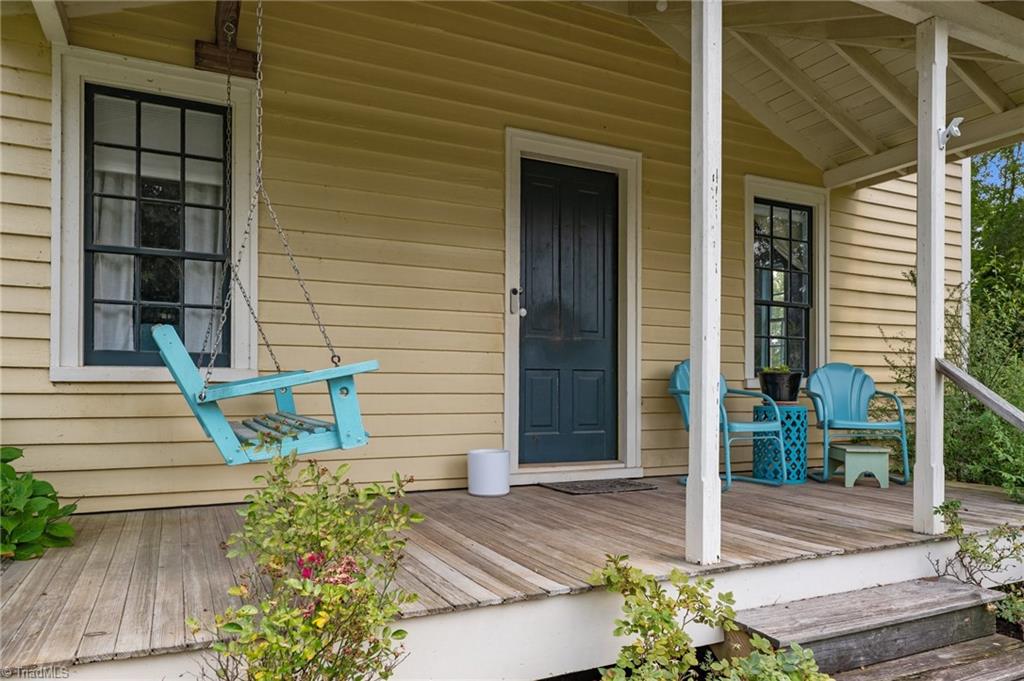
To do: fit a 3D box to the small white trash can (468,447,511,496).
[{"bbox_3d":[-0.147,0.833,4.323,0.269,0.270,0.269,1,-2,0],"label":"small white trash can"}]

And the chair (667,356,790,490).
[{"bbox_3d":[1.532,0.577,4.884,0.542,0.882,0.622,2,-2,-29],"label":"chair"}]

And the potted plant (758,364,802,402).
[{"bbox_3d":[1.977,0.312,5.006,0.316,0.278,0.316,1,-2,-26],"label":"potted plant"}]

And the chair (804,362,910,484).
[{"bbox_3d":[2.567,0.600,5.159,0.542,0.886,0.622,0,-2,6],"label":"chair"}]

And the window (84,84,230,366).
[{"bbox_3d":[-1.906,-0.586,3.714,0.708,1.459,0.057,1,0,-26],"label":"window"}]

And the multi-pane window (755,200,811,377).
[{"bbox_3d":[2.325,-0.438,5.829,0.735,1.490,0.066,1,0,-26],"label":"multi-pane window"}]

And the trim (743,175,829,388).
[{"bbox_3d":[2.303,-0.461,5.781,0.974,1.735,0.113,1,0,-26],"label":"trim"}]

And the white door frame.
[{"bbox_3d":[0.445,-0.203,4.870,1.133,2.407,0.123,1,0,-26],"label":"white door frame"}]

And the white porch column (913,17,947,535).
[{"bbox_3d":[1.953,-0.292,3.185,0.101,2.381,0.094,1,0,-26],"label":"white porch column"}]

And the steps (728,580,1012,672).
[{"bbox_3d":[1.381,1.129,2.662,1.301,0.193,0.358,1,-2,-26],"label":"steps"}]

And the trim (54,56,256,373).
[{"bbox_3d":[-1.903,-0.628,3.705,0.990,1.725,0.075,1,0,-26],"label":"trim"}]

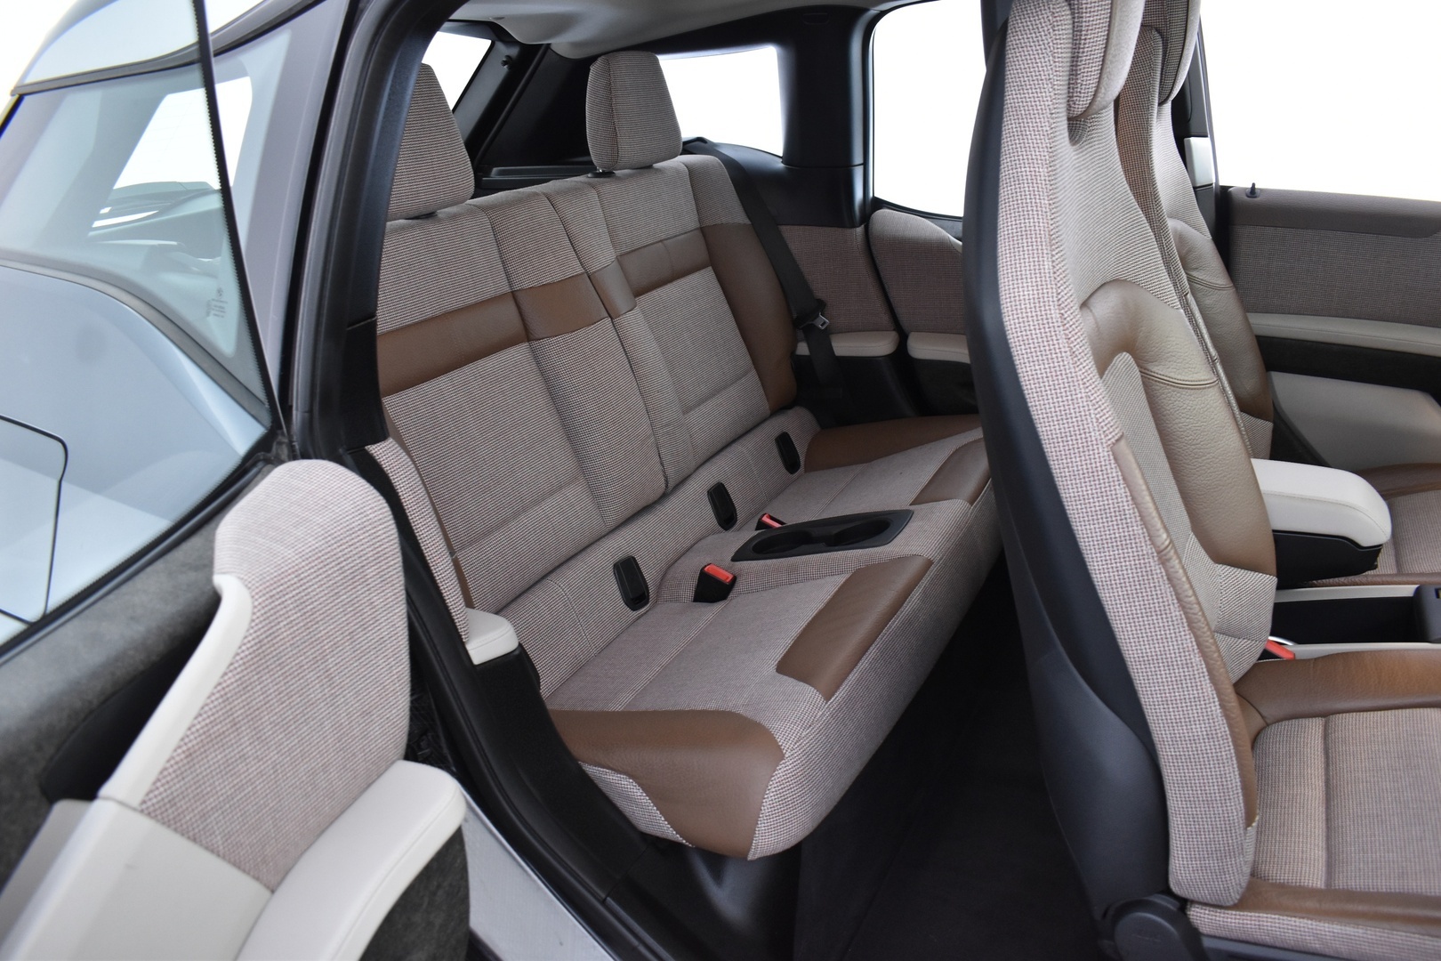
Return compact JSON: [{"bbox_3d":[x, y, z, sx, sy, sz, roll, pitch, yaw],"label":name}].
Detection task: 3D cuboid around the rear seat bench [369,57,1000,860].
[{"bbox_3d":[-0.014,-0.197,1.632,0.795,0.837,1.166,11,25,25],"label":"rear seat bench"}]

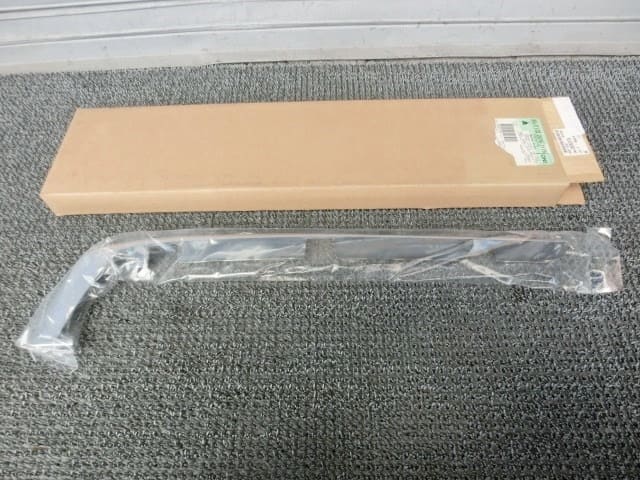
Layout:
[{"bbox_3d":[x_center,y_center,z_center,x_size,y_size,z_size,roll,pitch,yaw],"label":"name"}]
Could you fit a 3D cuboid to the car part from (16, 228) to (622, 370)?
[{"bbox_3d":[0.015,0.078,0.652,0.861,0.058,0.202,-1,58,3],"label":"car part"}]

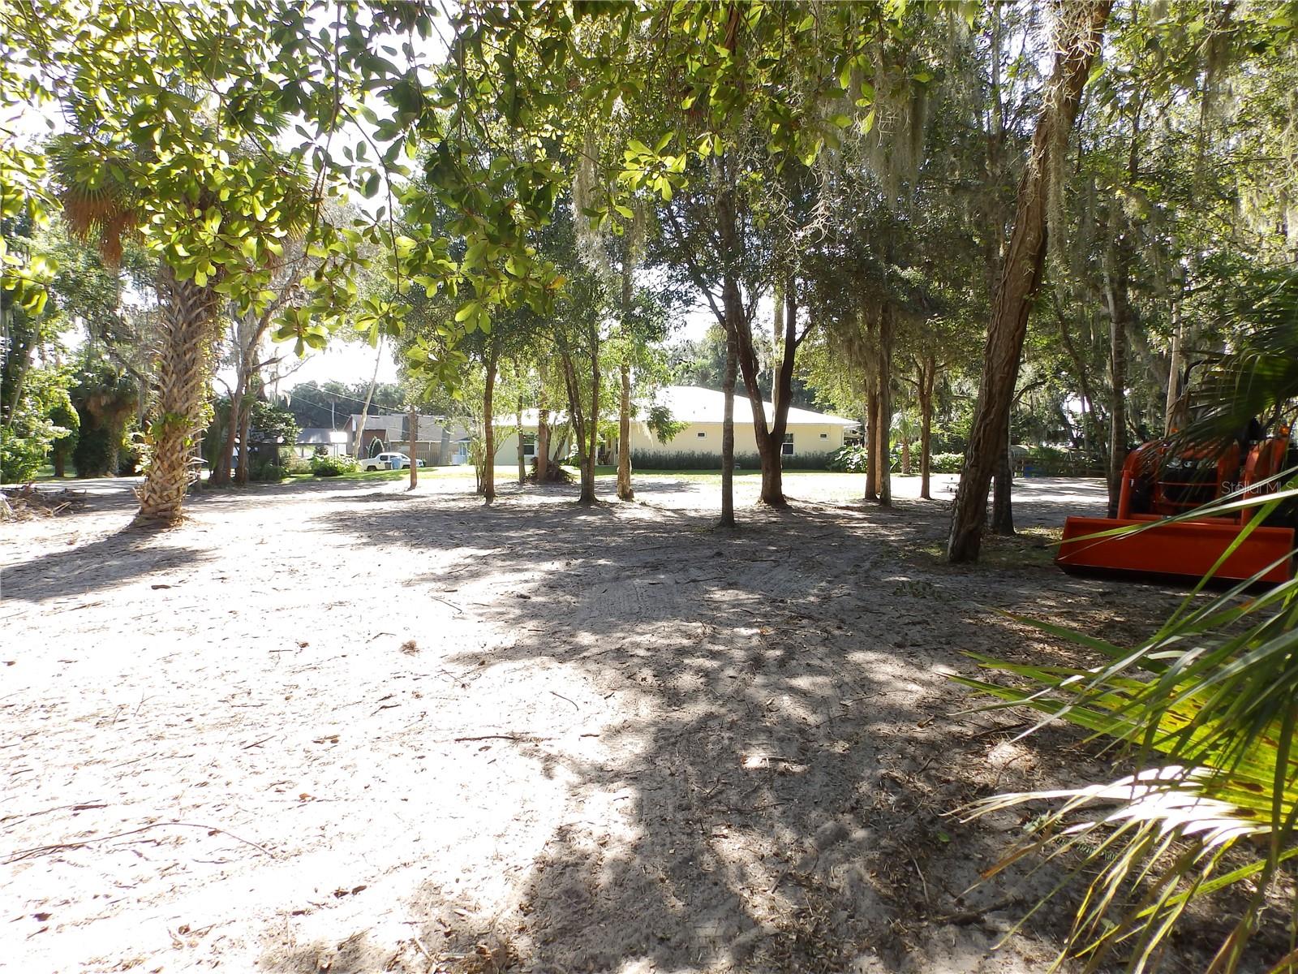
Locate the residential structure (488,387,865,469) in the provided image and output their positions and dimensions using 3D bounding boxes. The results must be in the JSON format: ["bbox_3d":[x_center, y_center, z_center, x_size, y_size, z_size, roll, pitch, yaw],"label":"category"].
[{"bbox_3d":[0.900,-4.171,58.372,24.000,5.800,15.000,0,3,0],"label":"residential structure"}]

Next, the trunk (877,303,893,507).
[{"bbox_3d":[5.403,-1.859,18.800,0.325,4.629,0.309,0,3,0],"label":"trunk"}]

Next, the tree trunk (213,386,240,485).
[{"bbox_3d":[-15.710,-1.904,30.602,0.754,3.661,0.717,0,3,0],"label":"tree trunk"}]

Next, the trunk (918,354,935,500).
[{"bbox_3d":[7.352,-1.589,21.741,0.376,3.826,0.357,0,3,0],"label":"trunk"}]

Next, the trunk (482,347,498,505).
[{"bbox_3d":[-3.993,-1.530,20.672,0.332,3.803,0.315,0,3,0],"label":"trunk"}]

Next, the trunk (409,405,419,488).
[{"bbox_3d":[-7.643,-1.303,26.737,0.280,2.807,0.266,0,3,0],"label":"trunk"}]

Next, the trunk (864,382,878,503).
[{"bbox_3d":[5.656,-1.094,20.897,0.322,2.912,0.306,0,3,0],"label":"trunk"}]

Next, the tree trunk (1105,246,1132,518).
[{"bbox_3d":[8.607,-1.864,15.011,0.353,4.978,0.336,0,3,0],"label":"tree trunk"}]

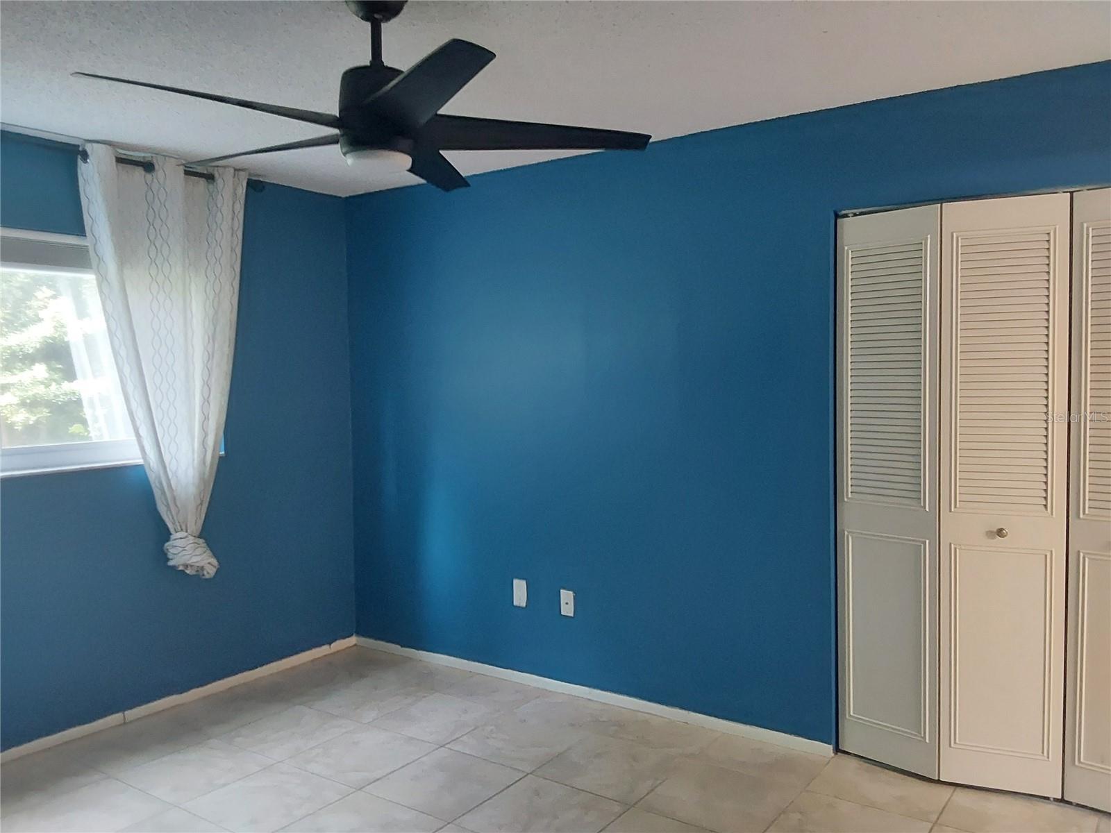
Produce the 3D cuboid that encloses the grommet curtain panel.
[{"bbox_3d":[-1.653,-0.190,3.942,0.140,1.855,0.760,1,3,35],"label":"grommet curtain panel"}]

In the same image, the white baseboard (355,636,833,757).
[{"bbox_3d":[-0.013,1.254,4.205,2.641,0.048,0.016,1,3,35],"label":"white baseboard"}]

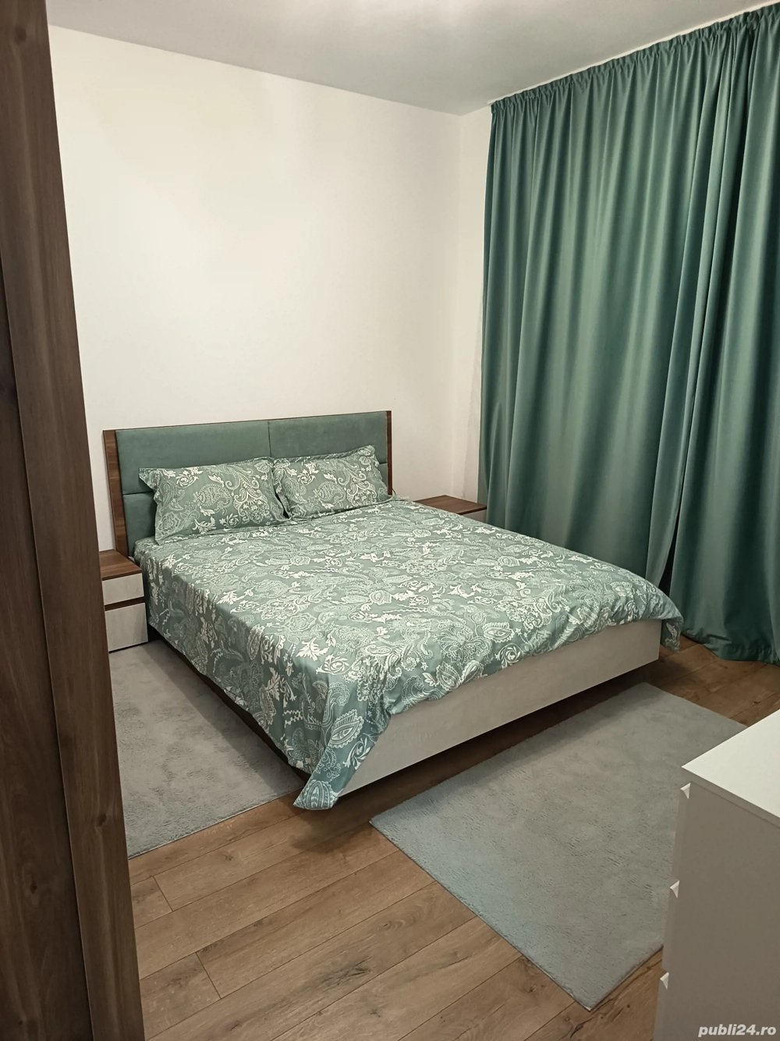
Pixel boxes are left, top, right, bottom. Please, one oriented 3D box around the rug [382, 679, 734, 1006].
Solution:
[{"bbox_3d":[0.779,0.890,2.351,1.485,0.024,0.837,-10,17,-36],"label":"rug"}]

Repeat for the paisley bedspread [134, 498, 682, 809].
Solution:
[{"bbox_3d":[-0.067,0.348,3.465,1.937,0.439,2.038,-10,17,-35],"label":"paisley bedspread"}]

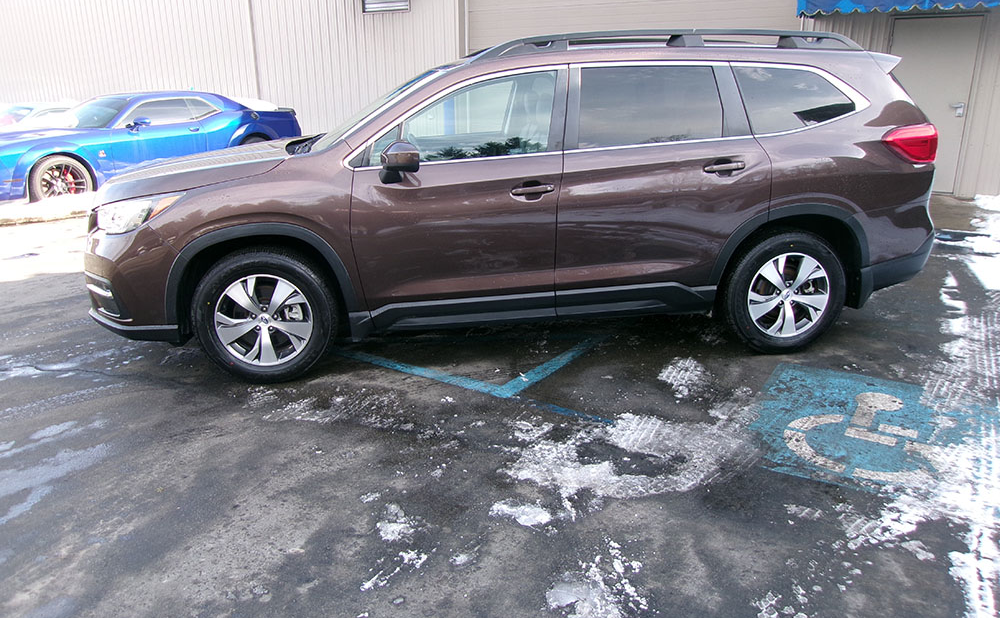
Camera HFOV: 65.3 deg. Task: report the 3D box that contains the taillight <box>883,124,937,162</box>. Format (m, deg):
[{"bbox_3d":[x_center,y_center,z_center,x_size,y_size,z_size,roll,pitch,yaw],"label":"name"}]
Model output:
[{"bbox_3d":[2.288,-0.938,4.412,0.440,0.240,0.270,-3,17,-8],"label":"taillight"}]

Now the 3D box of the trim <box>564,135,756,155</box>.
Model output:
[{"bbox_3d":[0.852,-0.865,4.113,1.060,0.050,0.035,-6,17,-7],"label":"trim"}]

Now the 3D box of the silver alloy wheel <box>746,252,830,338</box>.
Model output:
[{"bbox_3d":[1.628,-0.098,4.506,0.492,0.492,0.190,-3,17,-8],"label":"silver alloy wheel"}]

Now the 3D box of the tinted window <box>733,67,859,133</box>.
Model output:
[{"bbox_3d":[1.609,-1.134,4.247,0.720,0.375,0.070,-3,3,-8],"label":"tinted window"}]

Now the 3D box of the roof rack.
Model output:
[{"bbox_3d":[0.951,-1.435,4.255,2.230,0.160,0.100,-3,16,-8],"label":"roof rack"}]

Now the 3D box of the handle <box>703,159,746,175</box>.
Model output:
[{"bbox_3d":[1.191,-0.752,4.146,0.228,0.050,0.055,-3,17,-8],"label":"handle"}]

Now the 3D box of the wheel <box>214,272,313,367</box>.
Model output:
[{"bbox_3d":[-1.228,0.038,4.110,0.494,0.494,0.200,-3,16,-8],"label":"wheel"}]

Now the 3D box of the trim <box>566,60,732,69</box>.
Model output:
[{"bbox_3d":[0.801,-1.306,4.142,0.880,0.042,0.035,-3,17,-8],"label":"trim"}]

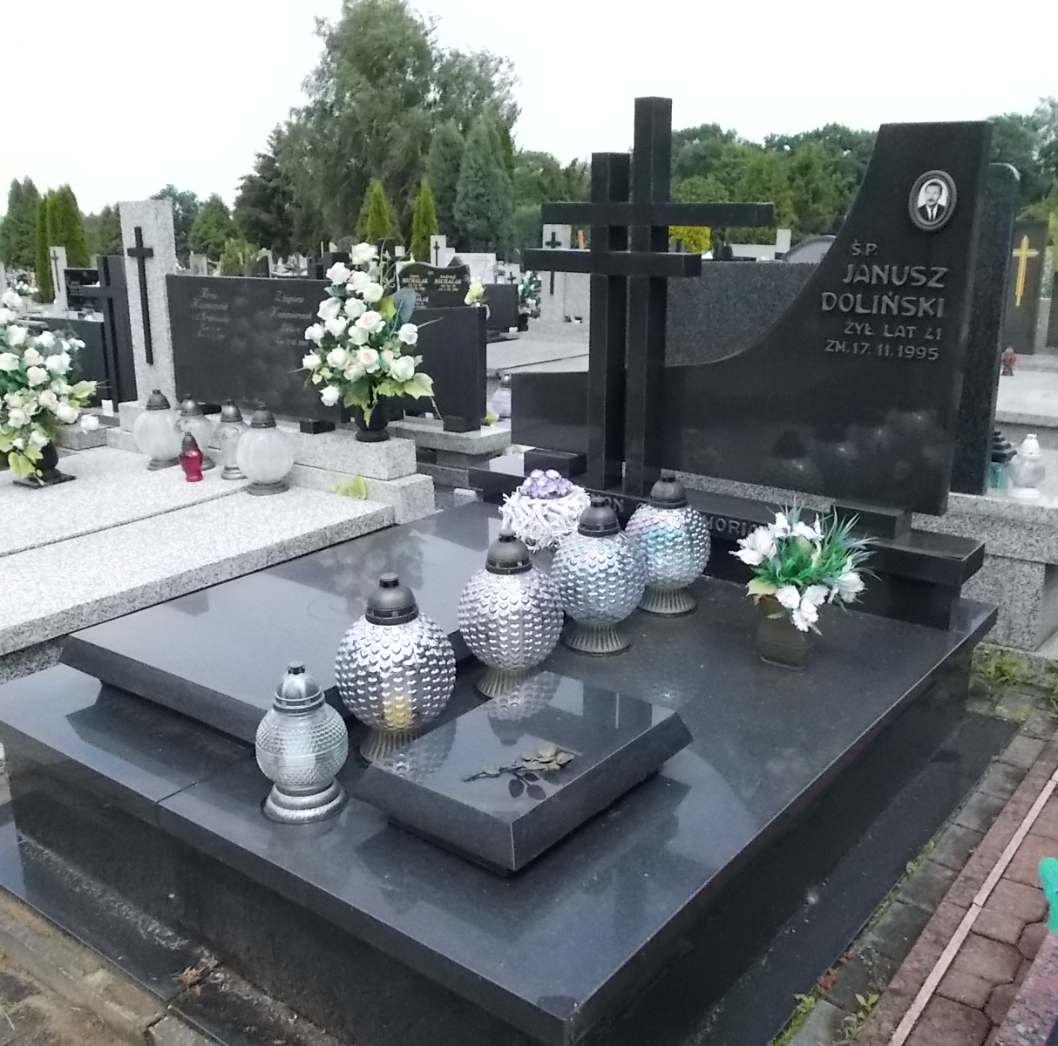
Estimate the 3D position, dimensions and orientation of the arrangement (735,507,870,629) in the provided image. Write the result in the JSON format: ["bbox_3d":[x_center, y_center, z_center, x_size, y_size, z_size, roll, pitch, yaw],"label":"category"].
[{"bbox_3d":[0.734,0.136,2.854,0.360,0.330,0.300,12,19,36],"label":"arrangement"}]

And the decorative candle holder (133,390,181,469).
[{"bbox_3d":[-1.684,-0.430,4.770,0.232,0.342,0.232,11,20,36],"label":"decorative candle holder"}]

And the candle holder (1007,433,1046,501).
[{"bbox_3d":[1.818,-0.206,3.789,0.137,0.237,0.137,12,19,36],"label":"candle holder"}]

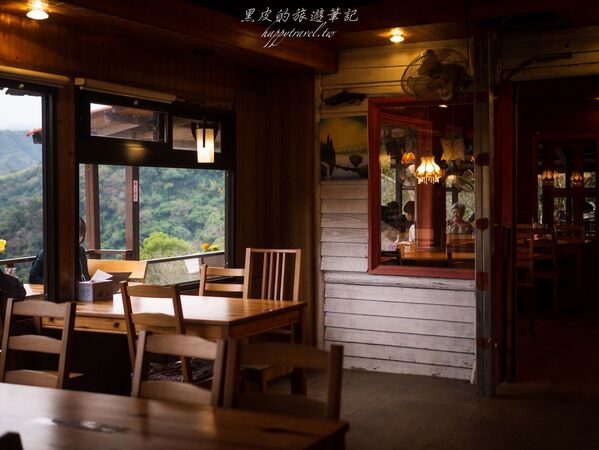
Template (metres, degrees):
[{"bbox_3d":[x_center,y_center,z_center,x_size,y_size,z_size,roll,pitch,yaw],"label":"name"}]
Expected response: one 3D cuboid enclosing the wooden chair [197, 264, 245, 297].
[{"bbox_3d":[-0.610,0.744,5.601,0.385,0.929,0.480,1,2,28],"label":"wooden chair"}]

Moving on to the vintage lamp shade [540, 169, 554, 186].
[{"bbox_3d":[3.208,-0.615,11.200,0.180,0.230,0.180,1,2,28],"label":"vintage lamp shade"}]

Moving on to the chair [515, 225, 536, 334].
[{"bbox_3d":[2.024,0.508,8.129,0.420,0.980,0.460,1,2,21],"label":"chair"}]

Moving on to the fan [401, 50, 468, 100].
[{"bbox_3d":[0.985,-1.091,6.317,0.440,0.430,0.340,2,21,38],"label":"fan"}]

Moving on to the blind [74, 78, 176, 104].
[{"bbox_3d":[-1.160,-0.915,5.925,0.090,0.110,1.064,1,2,28],"label":"blind"}]

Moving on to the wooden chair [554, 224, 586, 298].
[{"bbox_3d":[3.414,0.440,10.806,0.420,0.930,0.460,1,2,28],"label":"wooden chair"}]

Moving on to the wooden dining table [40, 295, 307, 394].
[{"bbox_3d":[-0.716,0.851,5.160,1.220,0.745,0.900,1,2,26],"label":"wooden dining table"}]

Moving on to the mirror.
[{"bbox_3d":[0.942,-0.299,6.601,0.899,1.353,0.070,1,2,28],"label":"mirror"}]

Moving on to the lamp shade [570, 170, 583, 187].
[{"bbox_3d":[3.712,-0.623,11.600,0.170,0.215,0.170,1,2,28],"label":"lamp shade"}]

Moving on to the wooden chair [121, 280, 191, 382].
[{"bbox_3d":[-0.663,0.770,4.614,0.363,0.947,0.470,1,2,28],"label":"wooden chair"}]

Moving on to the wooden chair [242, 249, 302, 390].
[{"bbox_3d":[-0.276,0.691,5.351,0.406,1.052,0.500,1,2,28],"label":"wooden chair"}]

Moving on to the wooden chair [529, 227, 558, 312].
[{"bbox_3d":[2.754,0.460,9.797,0.420,0.960,0.460,1,2,21],"label":"wooden chair"}]

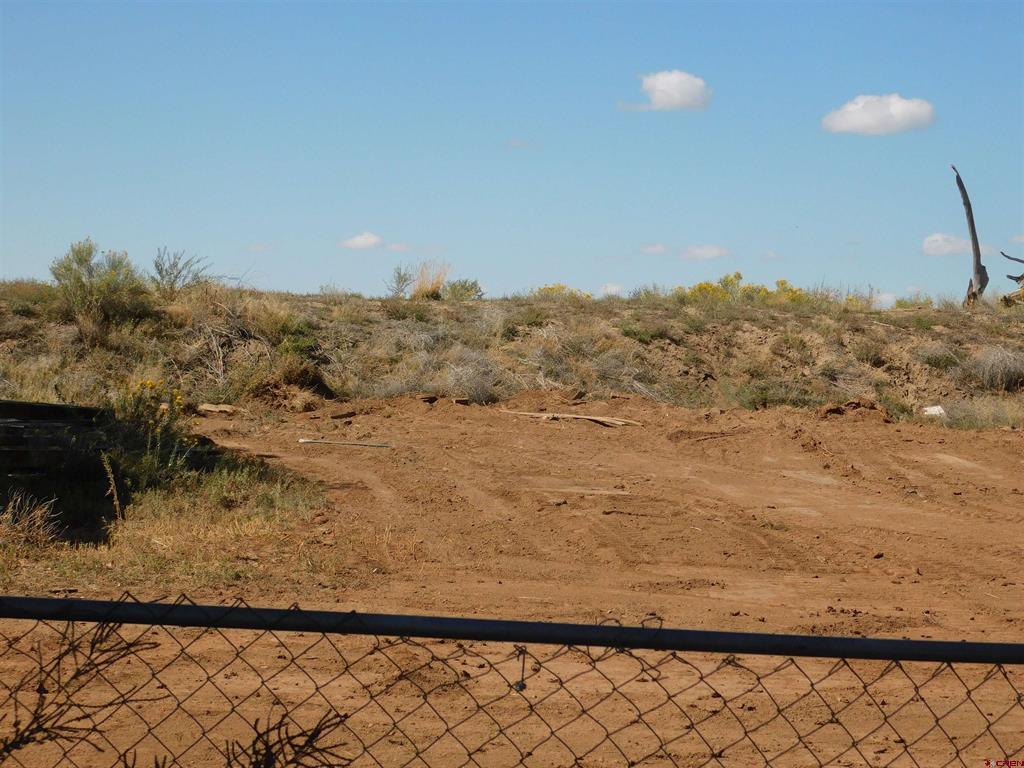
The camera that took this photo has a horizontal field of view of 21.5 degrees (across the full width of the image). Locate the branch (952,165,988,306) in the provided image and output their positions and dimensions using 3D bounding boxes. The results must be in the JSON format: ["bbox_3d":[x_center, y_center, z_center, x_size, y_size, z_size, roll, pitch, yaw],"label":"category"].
[{"bbox_3d":[8.176,-2.648,48.000,0.640,2.530,0.480,0,1,0],"label":"branch"}]

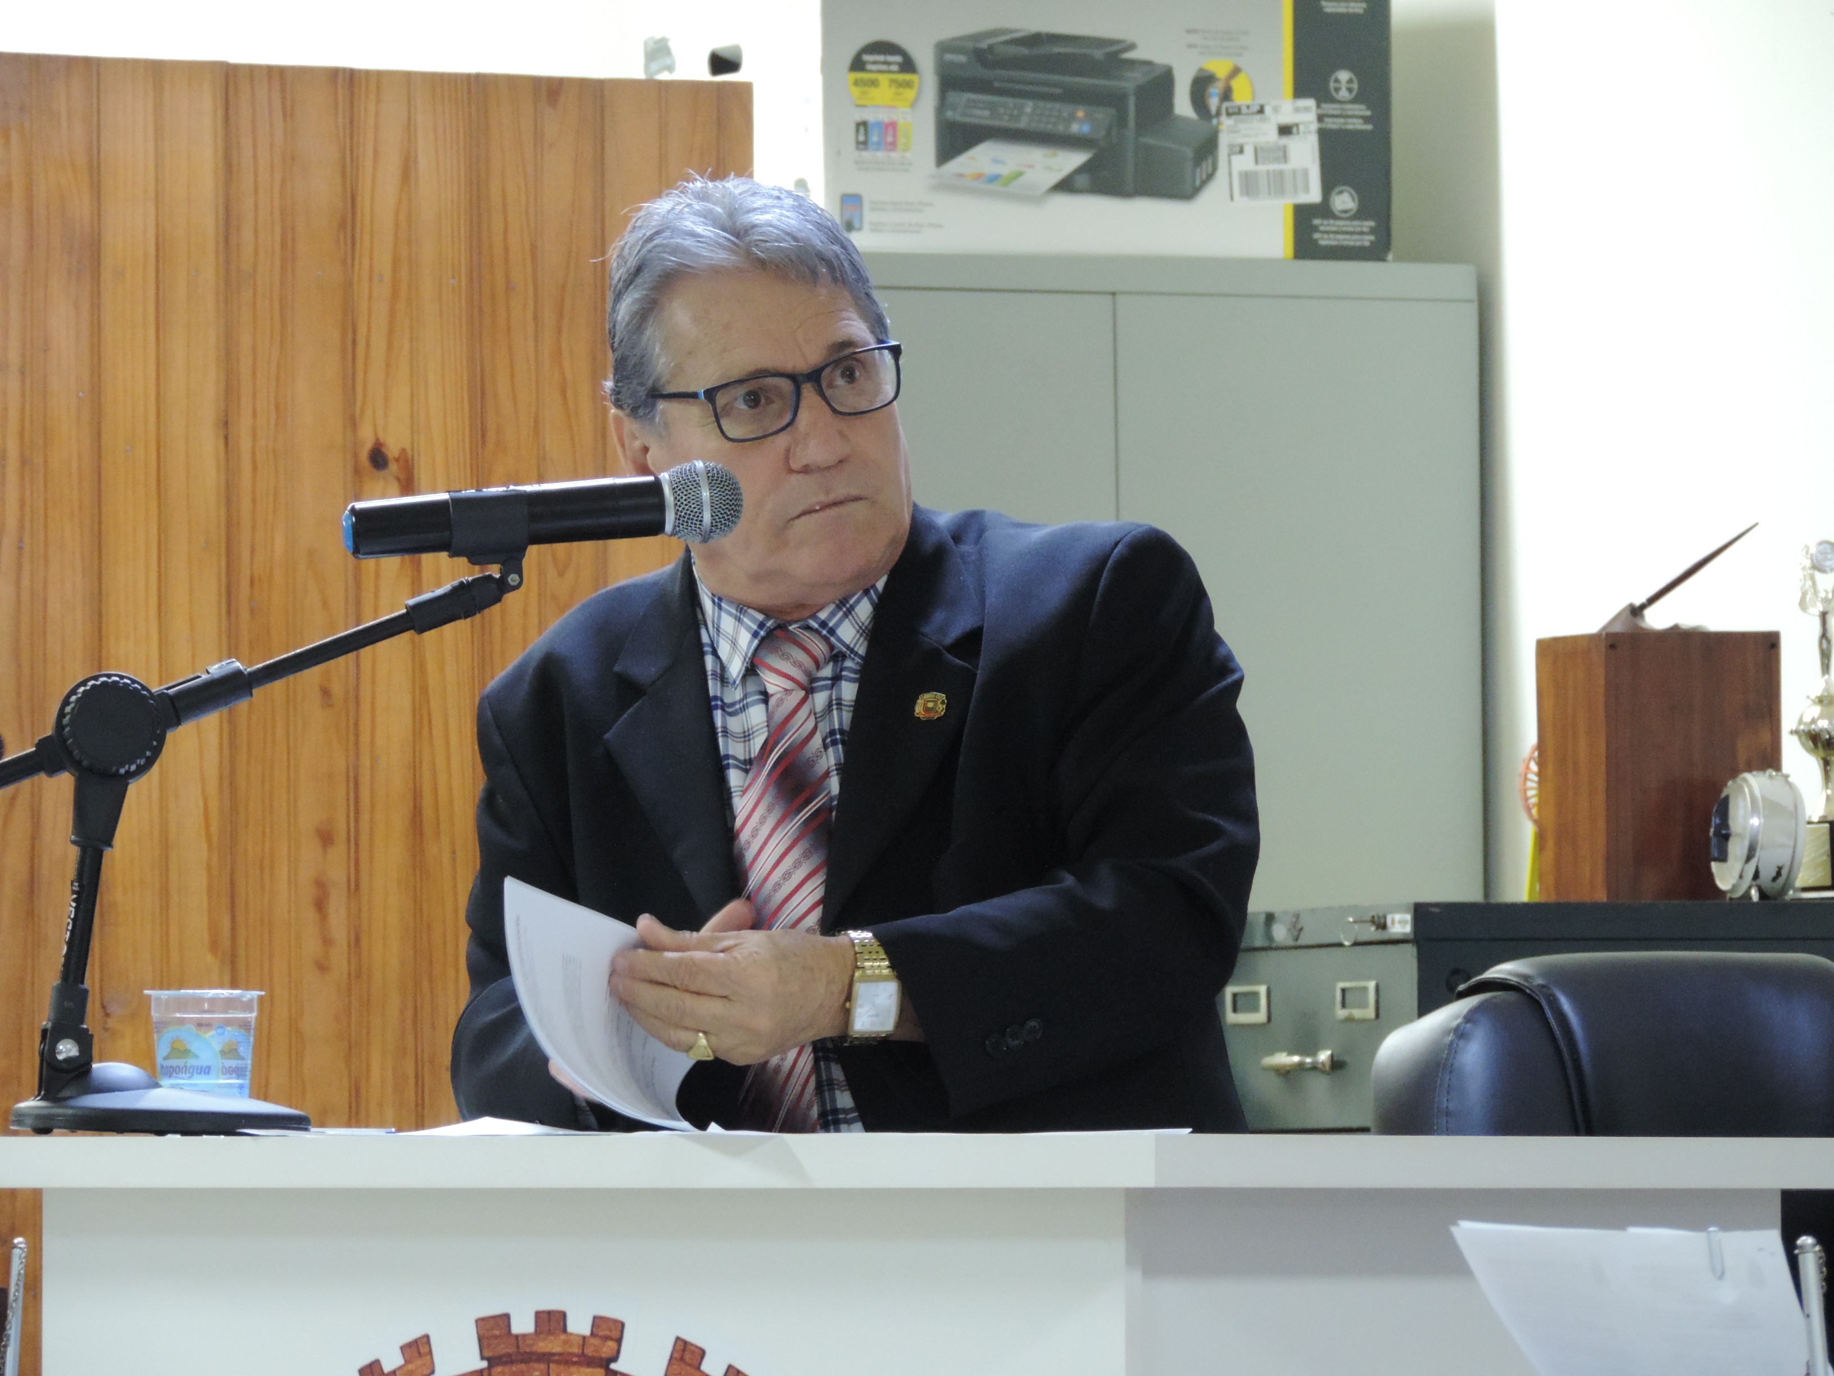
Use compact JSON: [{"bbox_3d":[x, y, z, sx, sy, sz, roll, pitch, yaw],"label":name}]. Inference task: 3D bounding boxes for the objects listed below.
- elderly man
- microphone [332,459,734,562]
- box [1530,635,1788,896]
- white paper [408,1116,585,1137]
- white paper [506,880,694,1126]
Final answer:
[{"bbox_3d":[-0.050,0.335,9.150,0.580,1.300,0.720,-1,-2,16],"label":"elderly man"},{"bbox_3d":[-0.230,-0.107,9.000,0.250,0.052,0.052,-4,-1,-8],"label":"microphone"},{"bbox_3d":[0.651,0.072,12.800,0.163,0.239,0.173,0,-2,-20],"label":"box"},{"bbox_3d":[-0.258,0.271,8.970,0.190,0.014,0.240,0,-2,0],"label":"white paper"},{"bbox_3d":[-0.193,0.196,8.980,0.140,0.165,0.150,0,-2,-20],"label":"white paper"}]

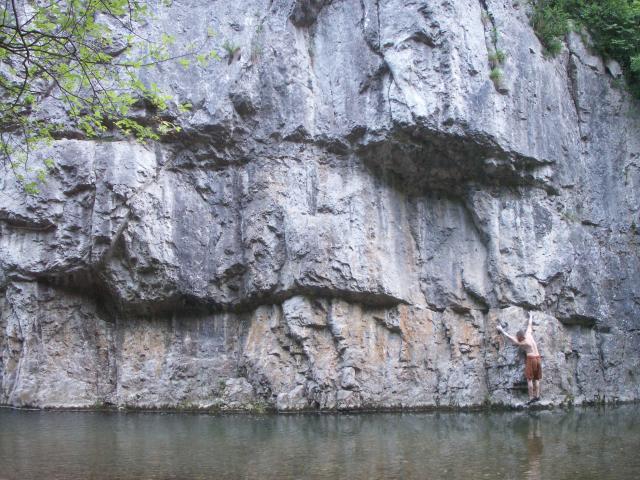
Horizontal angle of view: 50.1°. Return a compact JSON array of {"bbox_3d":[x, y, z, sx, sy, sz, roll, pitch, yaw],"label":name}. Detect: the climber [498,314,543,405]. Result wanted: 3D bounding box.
[{"bbox_3d":[4.800,2.870,16.450,0.880,2.120,0.820,6,-10,-36],"label":"climber"}]

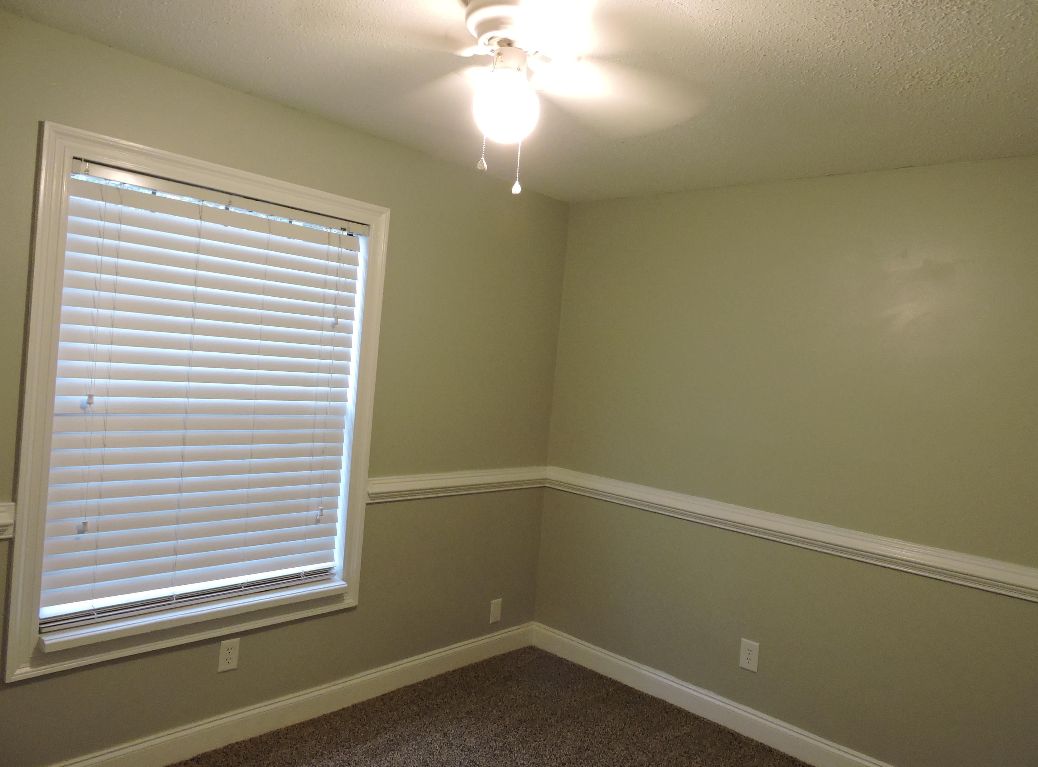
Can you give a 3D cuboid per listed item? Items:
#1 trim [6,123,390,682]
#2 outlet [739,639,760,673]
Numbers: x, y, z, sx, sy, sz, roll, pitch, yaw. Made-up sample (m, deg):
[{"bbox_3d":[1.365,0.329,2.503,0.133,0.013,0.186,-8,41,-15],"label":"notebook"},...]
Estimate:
[{"bbox_3d":[-1.037,0.084,2.596,0.085,1.690,1.250,6,2,43],"label":"trim"},{"bbox_3d":[0.994,1.175,3.105,0.080,0.122,0.009,6,2,43],"label":"outlet"}]

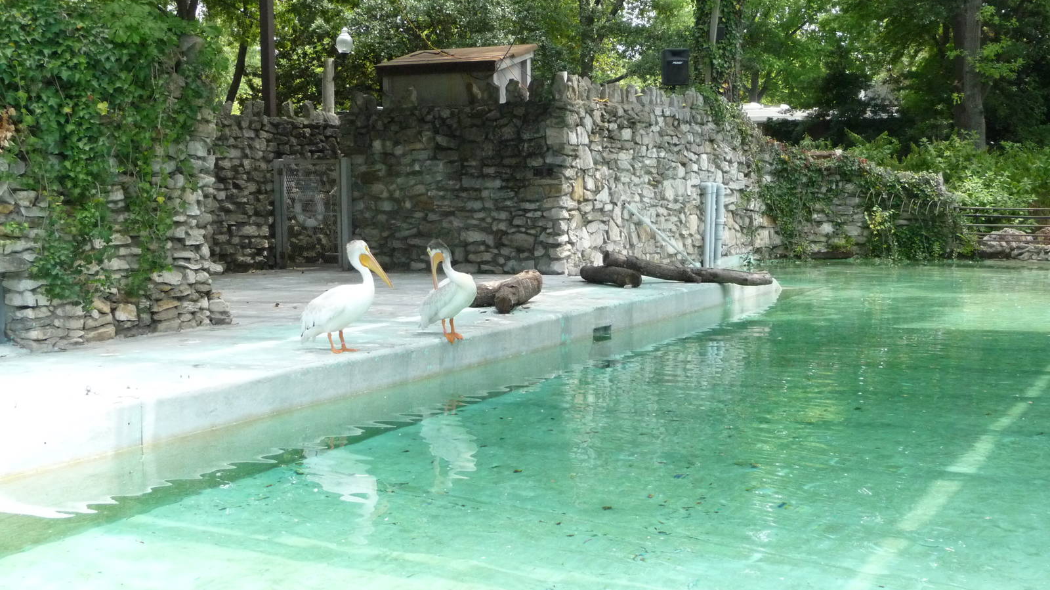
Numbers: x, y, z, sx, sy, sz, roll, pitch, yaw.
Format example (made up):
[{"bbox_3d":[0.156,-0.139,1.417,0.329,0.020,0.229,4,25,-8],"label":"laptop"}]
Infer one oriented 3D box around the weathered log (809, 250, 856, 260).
[{"bbox_3d":[5.515,-0.710,29.987,0.820,0.160,0.180,-1,4,0],"label":"weathered log"}]

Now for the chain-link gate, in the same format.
[{"bbox_3d":[-3.054,-1.160,24.083,1.330,1.600,0.110,2,5,30],"label":"chain-link gate"}]

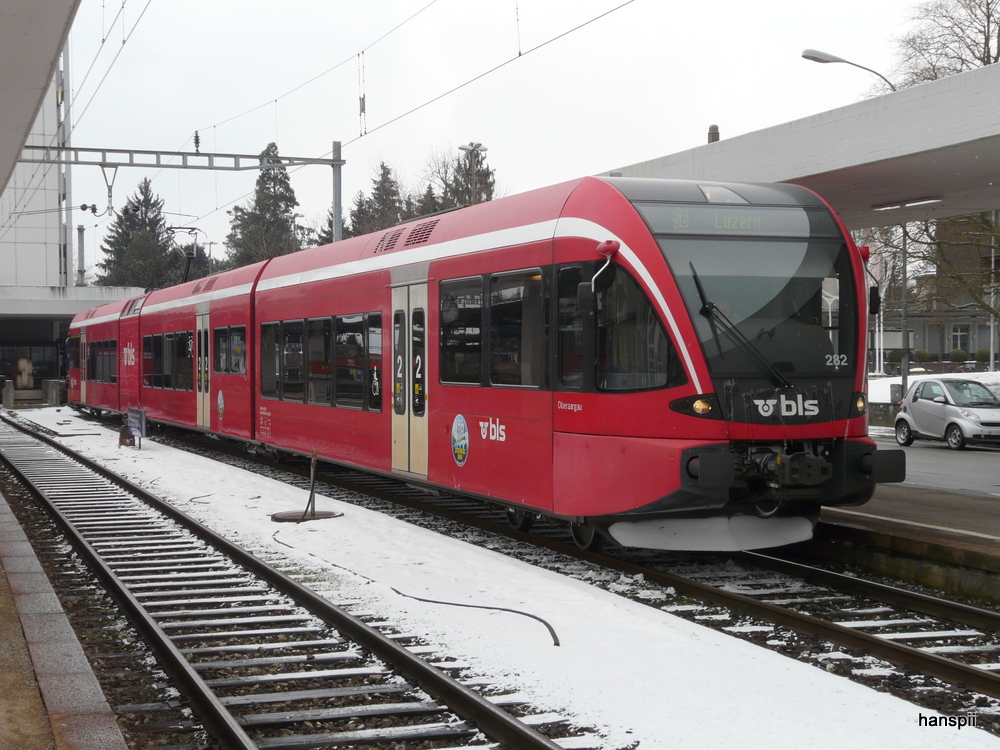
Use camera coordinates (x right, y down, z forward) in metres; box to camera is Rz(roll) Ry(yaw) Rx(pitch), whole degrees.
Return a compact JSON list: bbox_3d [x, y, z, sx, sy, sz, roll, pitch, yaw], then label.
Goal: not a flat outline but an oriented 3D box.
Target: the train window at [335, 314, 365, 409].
[{"bbox_3d":[-2.078,-0.177,22.720,0.080,1.310,1.584,0,1,-20],"label":"train window"}]

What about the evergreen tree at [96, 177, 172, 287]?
[{"bbox_3d":[-26.661,-6.881,118.084,5.835,14.905,5.835,0,1,0],"label":"evergreen tree"}]

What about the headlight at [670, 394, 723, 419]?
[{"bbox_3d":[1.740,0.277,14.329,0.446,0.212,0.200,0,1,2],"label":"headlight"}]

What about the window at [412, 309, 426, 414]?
[{"bbox_3d":[-0.941,-0.155,19.662,0.080,1.306,0.523,0,1,-20],"label":"window"}]

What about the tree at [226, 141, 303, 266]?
[{"bbox_3d":[-16.081,-7.574,110.093,5.576,16.471,5.576,0,1,0],"label":"tree"}]

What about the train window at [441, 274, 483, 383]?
[{"bbox_3d":[-0.405,-0.492,18.216,0.080,1.198,1.483,0,1,-20],"label":"train window"}]

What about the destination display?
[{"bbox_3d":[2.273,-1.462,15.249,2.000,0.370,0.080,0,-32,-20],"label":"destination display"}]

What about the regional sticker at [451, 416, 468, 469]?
[{"bbox_3d":[-0.441,0.743,18.234,0.015,0.589,0.613,0,1,-20],"label":"regional sticker"}]

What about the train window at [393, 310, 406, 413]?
[{"bbox_3d":[-1.221,-0.154,20.416,0.080,1.305,0.525,0,1,-20],"label":"train window"}]

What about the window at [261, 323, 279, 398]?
[{"bbox_3d":[-3.893,-0.239,27.600,0.080,1.296,1.467,0,1,-20],"label":"window"}]

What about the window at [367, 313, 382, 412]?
[{"bbox_3d":[-1.624,-0.165,21.499,0.080,1.308,0.722,0,1,-20],"label":"window"}]

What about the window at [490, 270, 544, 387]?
[{"bbox_3d":[0.197,-0.471,16.596,0.080,1.189,1.531,0,1,-20],"label":"window"}]

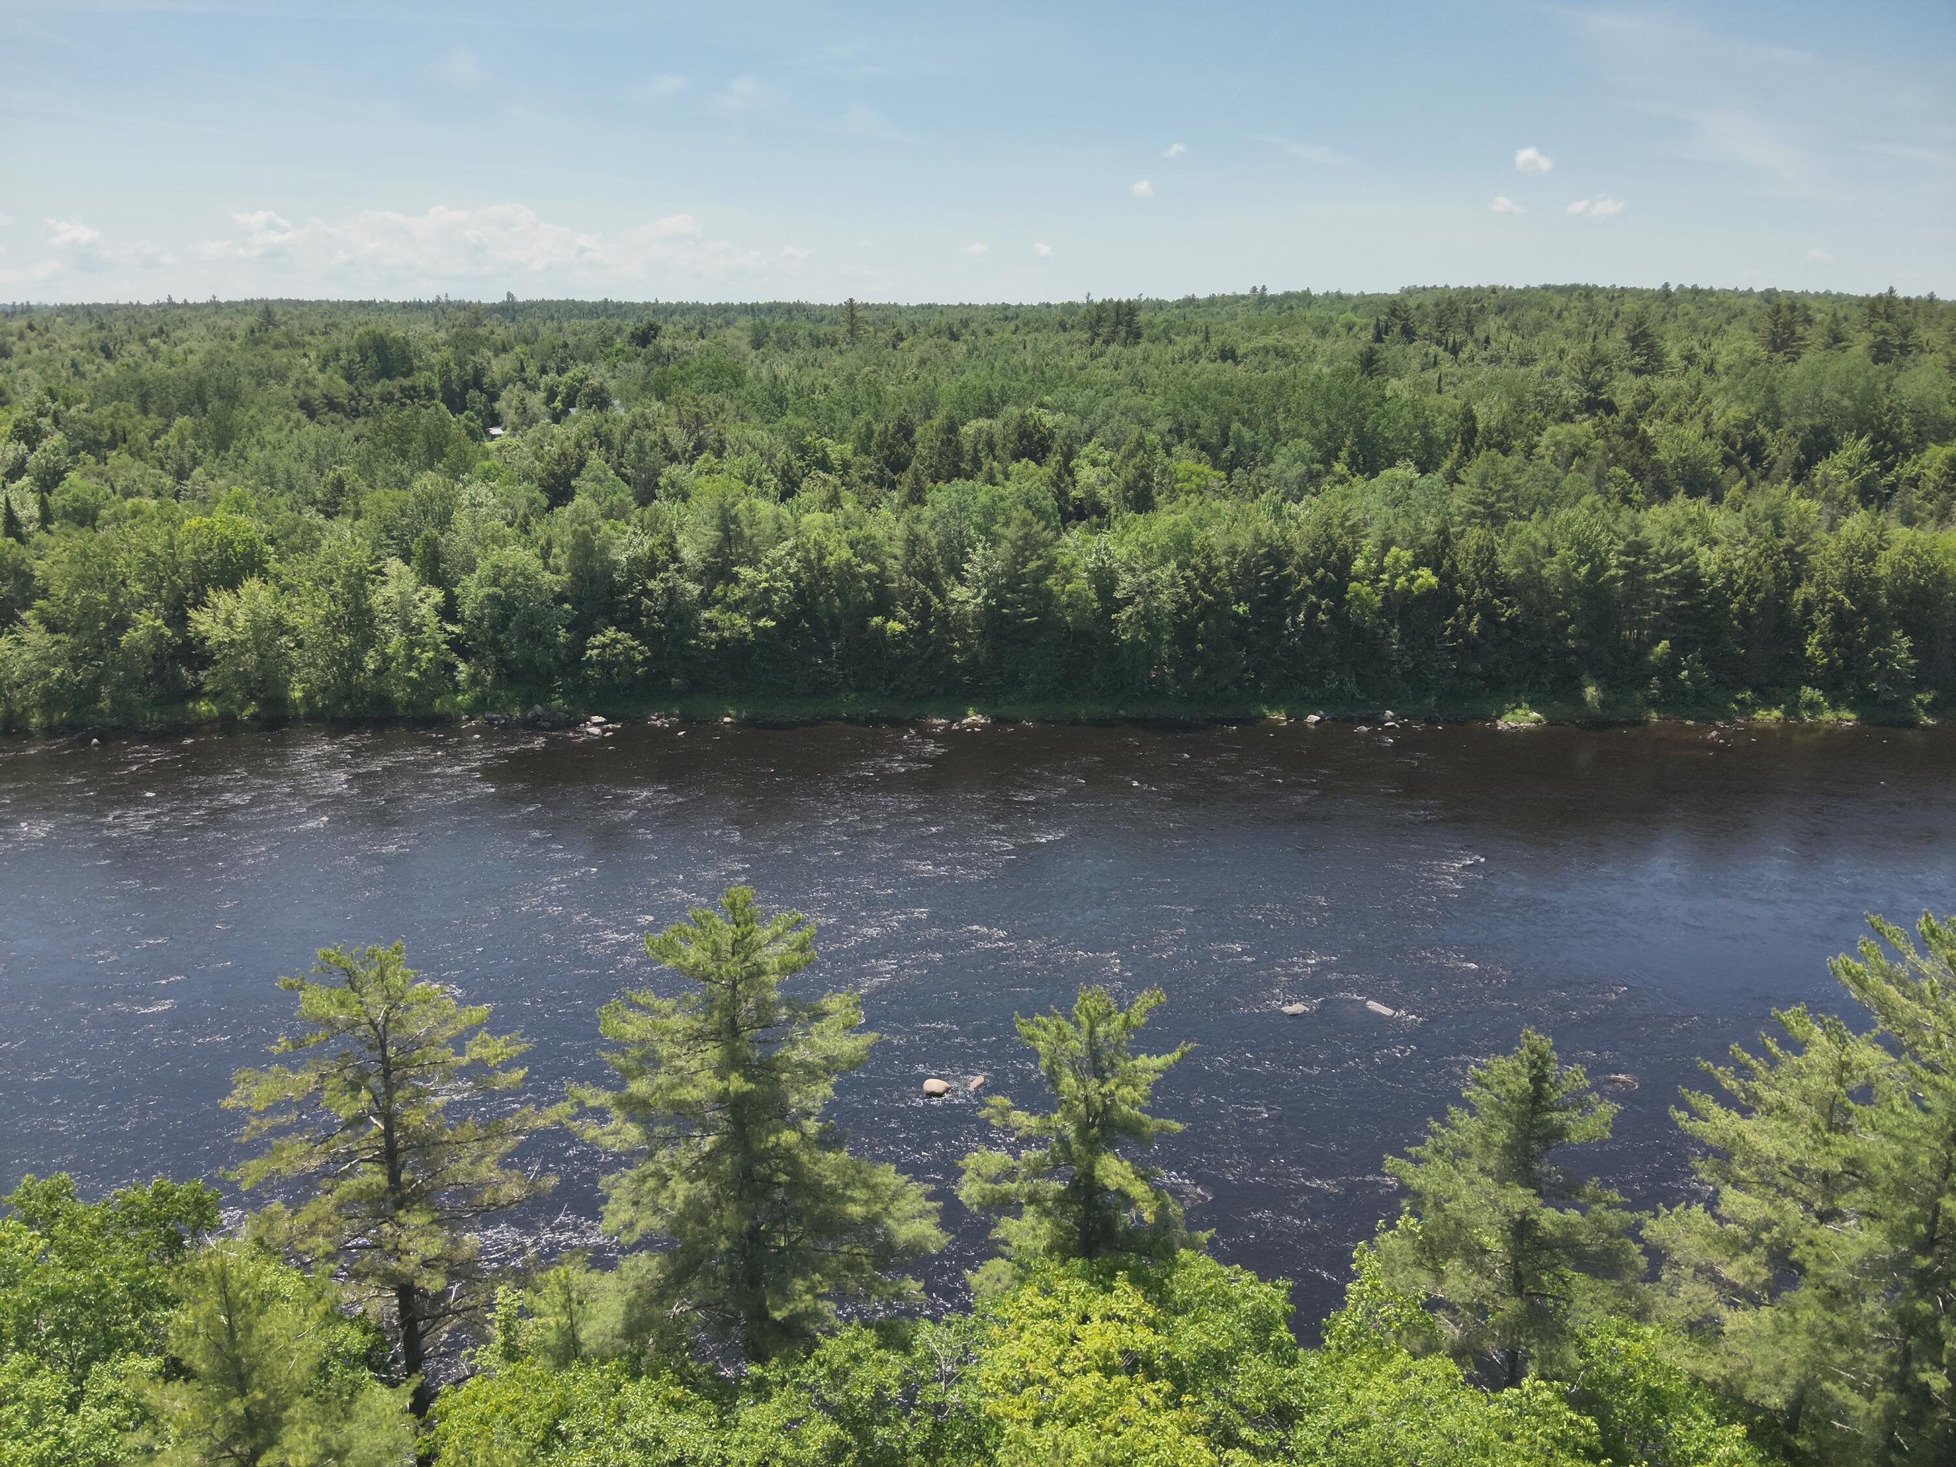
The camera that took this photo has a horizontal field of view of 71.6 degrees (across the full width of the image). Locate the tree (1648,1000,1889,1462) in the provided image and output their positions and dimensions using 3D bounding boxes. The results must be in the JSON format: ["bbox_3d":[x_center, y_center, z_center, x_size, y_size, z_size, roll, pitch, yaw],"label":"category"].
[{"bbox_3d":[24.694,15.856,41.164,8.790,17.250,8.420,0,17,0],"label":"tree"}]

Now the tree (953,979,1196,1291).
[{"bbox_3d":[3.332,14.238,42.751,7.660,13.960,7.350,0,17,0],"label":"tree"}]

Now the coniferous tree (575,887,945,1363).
[{"bbox_3d":[-6.785,13.258,41.919,11.130,18.510,10.670,0,17,0],"label":"coniferous tree"}]

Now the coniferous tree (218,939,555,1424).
[{"bbox_3d":[-17.236,14.573,41.808,9.910,17.850,9.500,0,17,0],"label":"coniferous tree"}]

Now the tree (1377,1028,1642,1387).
[{"bbox_3d":[16.580,15.670,42.678,8.050,14.330,7.720,0,17,0],"label":"tree"}]

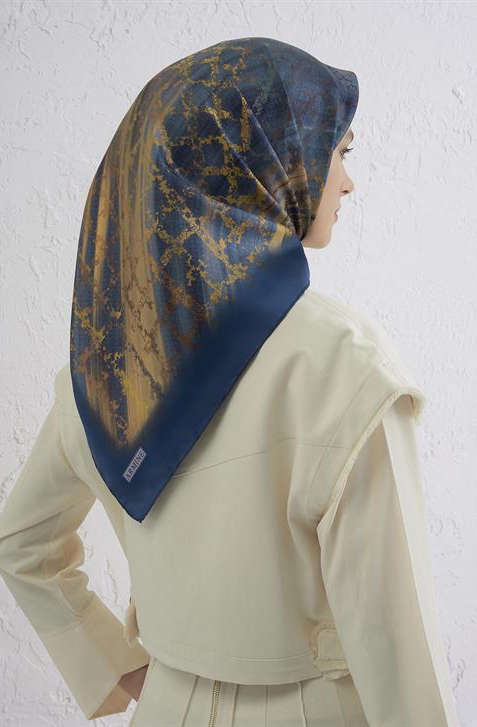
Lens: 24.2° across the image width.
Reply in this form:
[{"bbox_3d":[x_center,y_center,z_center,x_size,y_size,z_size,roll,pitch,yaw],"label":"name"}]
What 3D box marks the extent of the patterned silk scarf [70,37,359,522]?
[{"bbox_3d":[-0.024,-0.100,1.220,0.340,0.530,0.270,0,0,-28],"label":"patterned silk scarf"}]

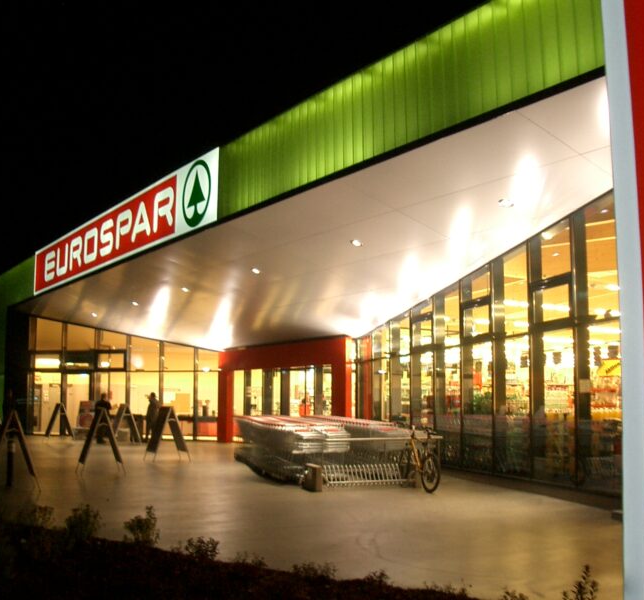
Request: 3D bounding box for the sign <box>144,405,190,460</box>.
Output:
[{"bbox_3d":[-3.810,3.305,19.938,0.900,1.330,0.670,4,-8,-30],"label":"sign"}]

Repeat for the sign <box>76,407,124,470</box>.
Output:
[{"bbox_3d":[-4.540,2.911,16.664,0.900,1.330,0.670,3,-7,-25],"label":"sign"}]

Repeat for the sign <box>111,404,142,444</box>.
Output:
[{"bbox_3d":[-6.592,4.153,27.064,0.900,1.330,0.670,4,-8,-30],"label":"sign"}]

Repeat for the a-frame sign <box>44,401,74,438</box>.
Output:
[{"bbox_3d":[-9.713,4.498,30.026,0.900,1.330,0.670,4,-8,-30],"label":"a-frame sign"}]

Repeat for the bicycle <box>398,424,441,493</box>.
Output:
[{"bbox_3d":[1.635,2.751,14.021,0.600,1.040,1.740,2,-7,-19],"label":"bicycle"}]

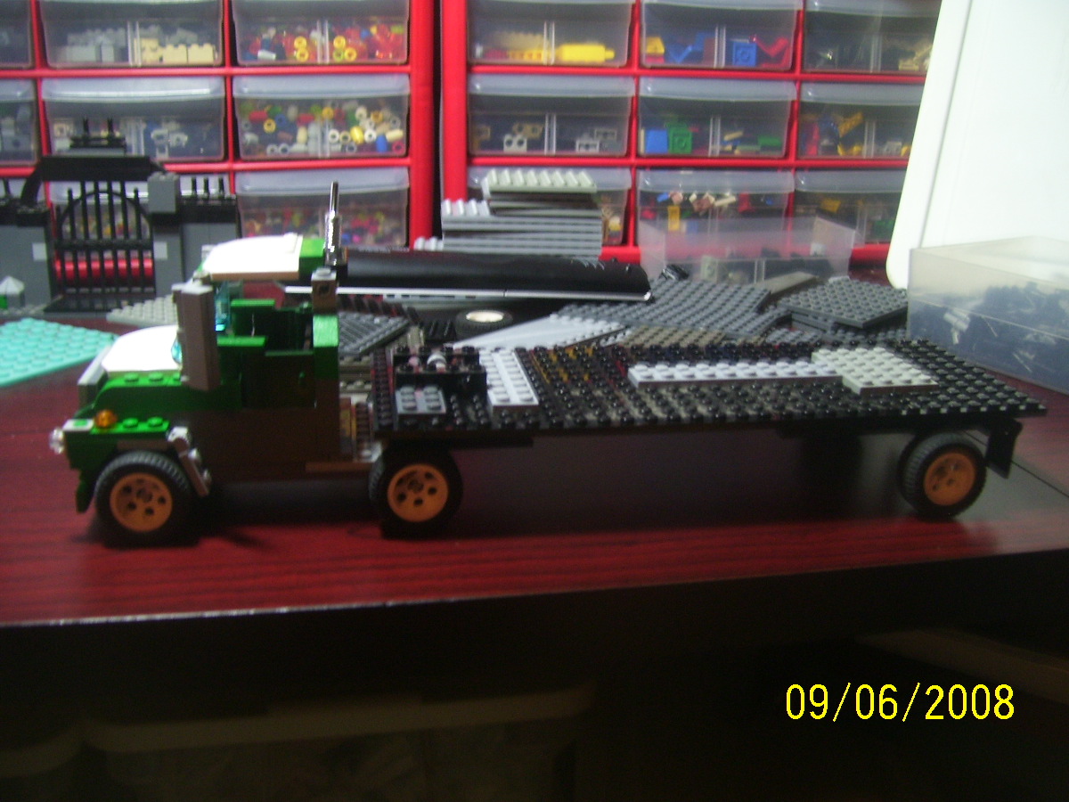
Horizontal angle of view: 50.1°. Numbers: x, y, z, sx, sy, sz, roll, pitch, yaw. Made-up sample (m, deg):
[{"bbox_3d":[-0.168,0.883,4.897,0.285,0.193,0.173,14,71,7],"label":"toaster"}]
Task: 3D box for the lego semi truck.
[{"bbox_3d":[0.008,-0.021,0.419,0.345,0.111,0.097,-1,18,-8],"label":"lego semi truck"}]

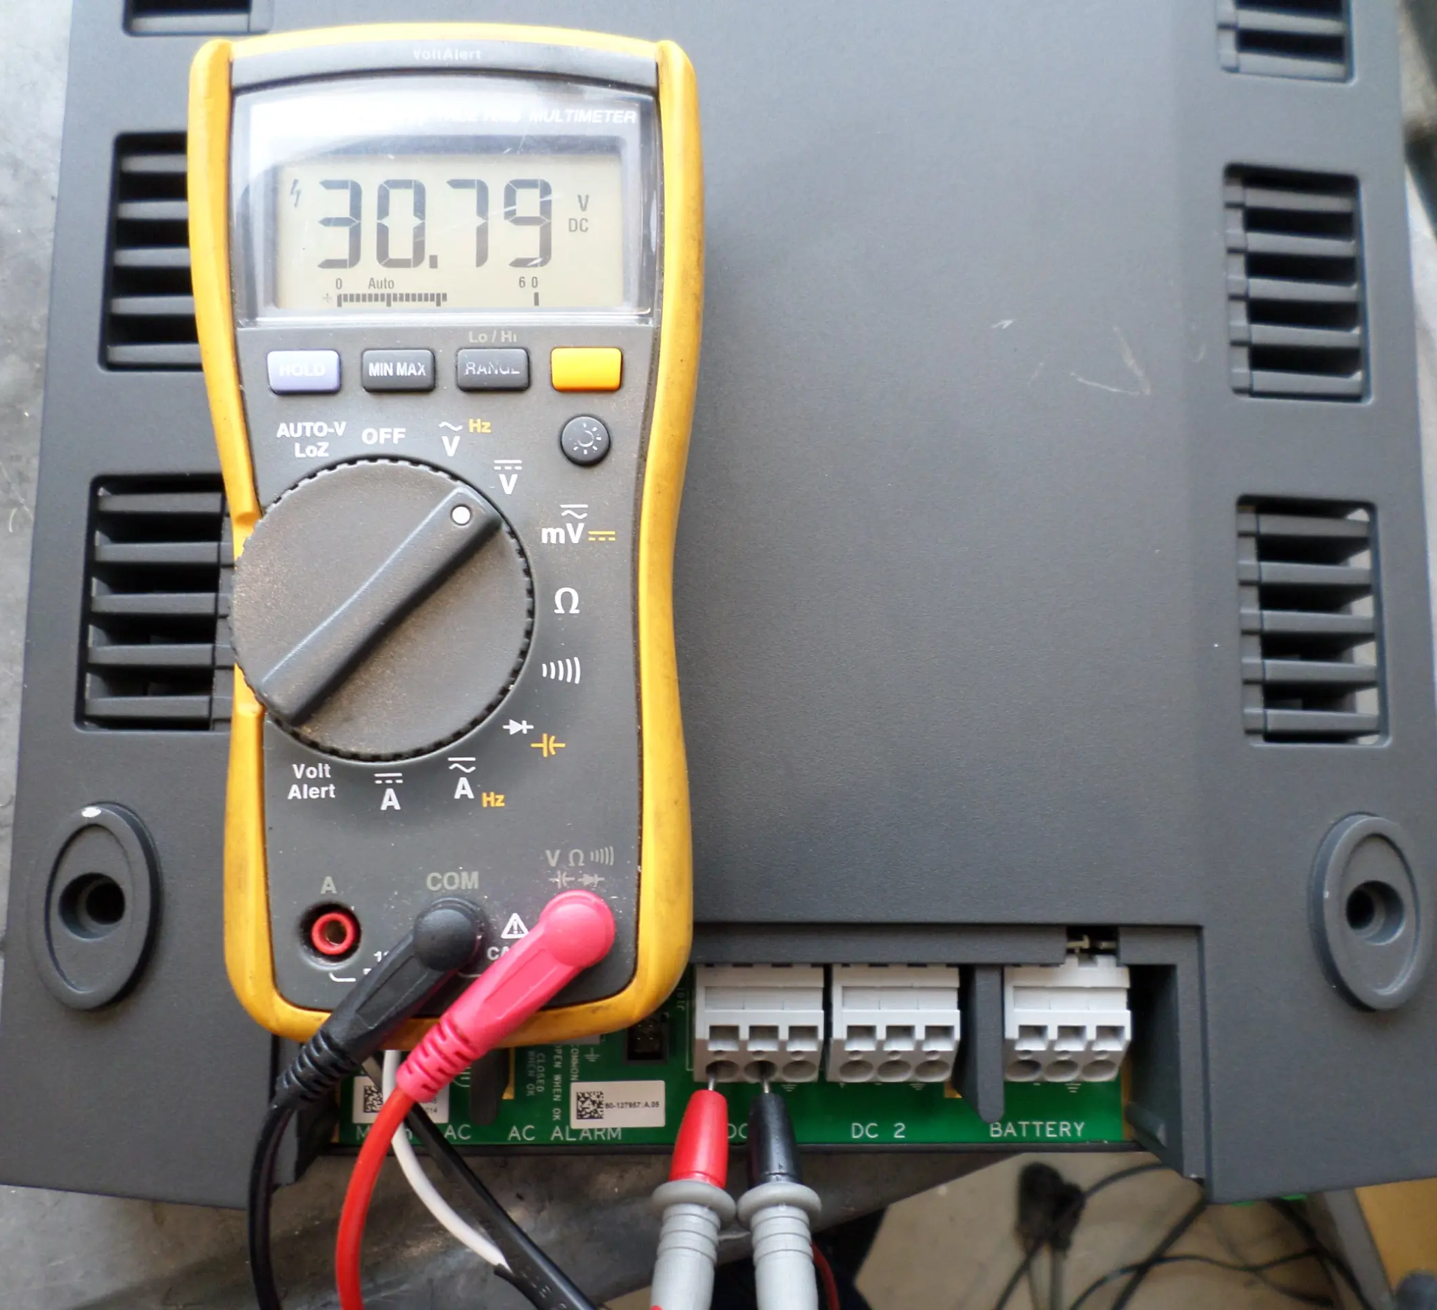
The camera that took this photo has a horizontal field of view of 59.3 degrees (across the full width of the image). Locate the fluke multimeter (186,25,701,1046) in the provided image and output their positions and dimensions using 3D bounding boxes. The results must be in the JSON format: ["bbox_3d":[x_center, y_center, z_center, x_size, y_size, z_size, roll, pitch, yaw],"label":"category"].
[{"bbox_3d":[-0.044,-0.021,0.217,0.084,0.046,0.167,-2,84,-3],"label":"fluke multimeter"}]

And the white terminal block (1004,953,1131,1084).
[{"bbox_3d":[0.066,0.072,0.253,0.024,0.022,0.025,1,84,-3],"label":"white terminal block"}]

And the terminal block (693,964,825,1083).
[{"bbox_3d":[0.007,0.071,0.250,0.024,0.022,0.025,1,84,-3],"label":"terminal block"}]

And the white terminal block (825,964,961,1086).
[{"bbox_3d":[0.033,0.072,0.251,0.024,0.022,0.025,1,84,-3],"label":"white terminal block"}]

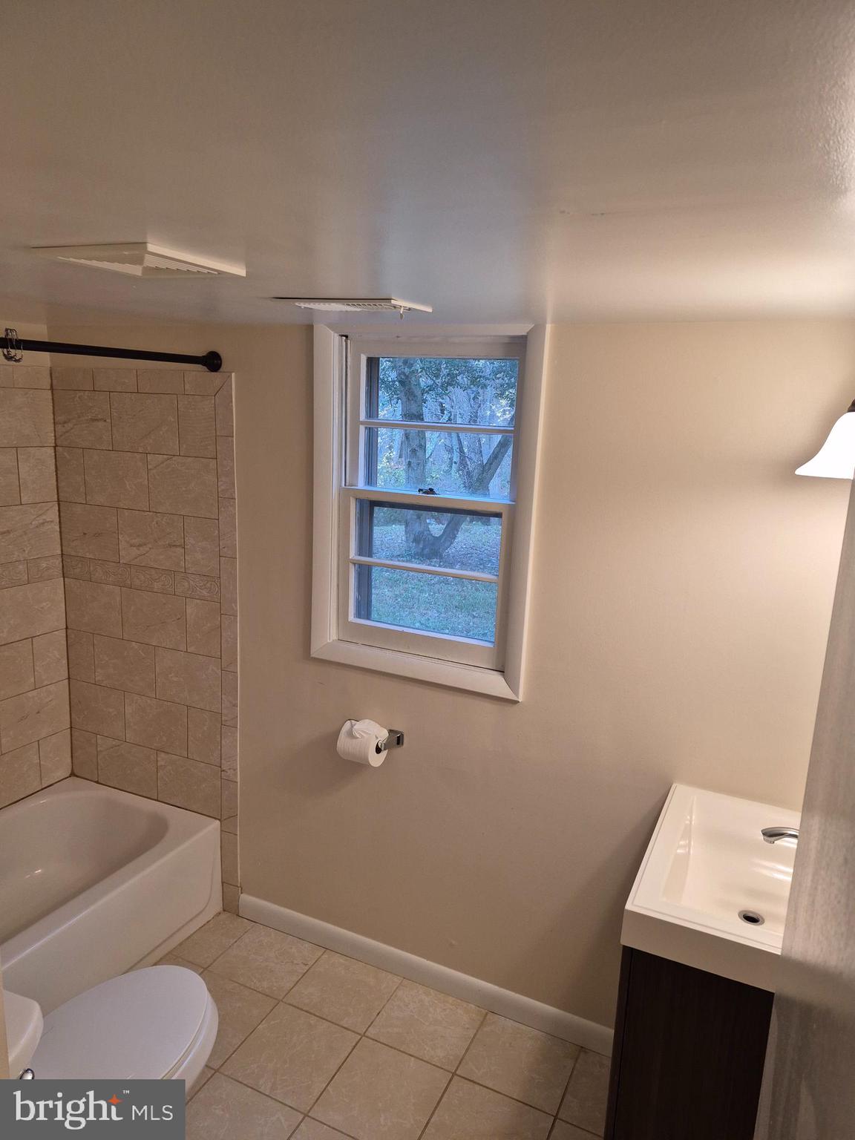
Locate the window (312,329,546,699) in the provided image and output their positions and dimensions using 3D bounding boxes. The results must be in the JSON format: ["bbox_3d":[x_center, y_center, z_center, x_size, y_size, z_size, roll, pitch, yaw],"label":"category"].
[{"bbox_3d":[-0.015,-0.184,2.277,0.725,1.050,0.110,7,12,24],"label":"window"}]

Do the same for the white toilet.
[{"bbox_3d":[-0.774,1.131,1.667,0.430,0.760,0.730,7,12,24],"label":"white toilet"}]

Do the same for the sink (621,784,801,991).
[{"bbox_3d":[0.741,0.709,1.692,0.470,0.120,0.610,7,12,24],"label":"sink"}]

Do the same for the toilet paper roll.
[{"bbox_3d":[-0.200,0.545,2.377,0.113,0.118,0.118,7,12,24],"label":"toilet paper roll"}]

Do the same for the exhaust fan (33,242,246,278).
[{"bbox_3d":[-0.526,-0.568,1.413,0.262,0.018,0.255,7,12,24],"label":"exhaust fan"}]

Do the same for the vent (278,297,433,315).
[{"bbox_3d":[-0.172,-0.643,1.875,0.305,0.020,0.195,7,12,24],"label":"vent"}]

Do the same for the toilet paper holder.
[{"bbox_3d":[-0.189,0.530,2.400,0.210,0.050,0.084,7,12,24],"label":"toilet paper holder"}]

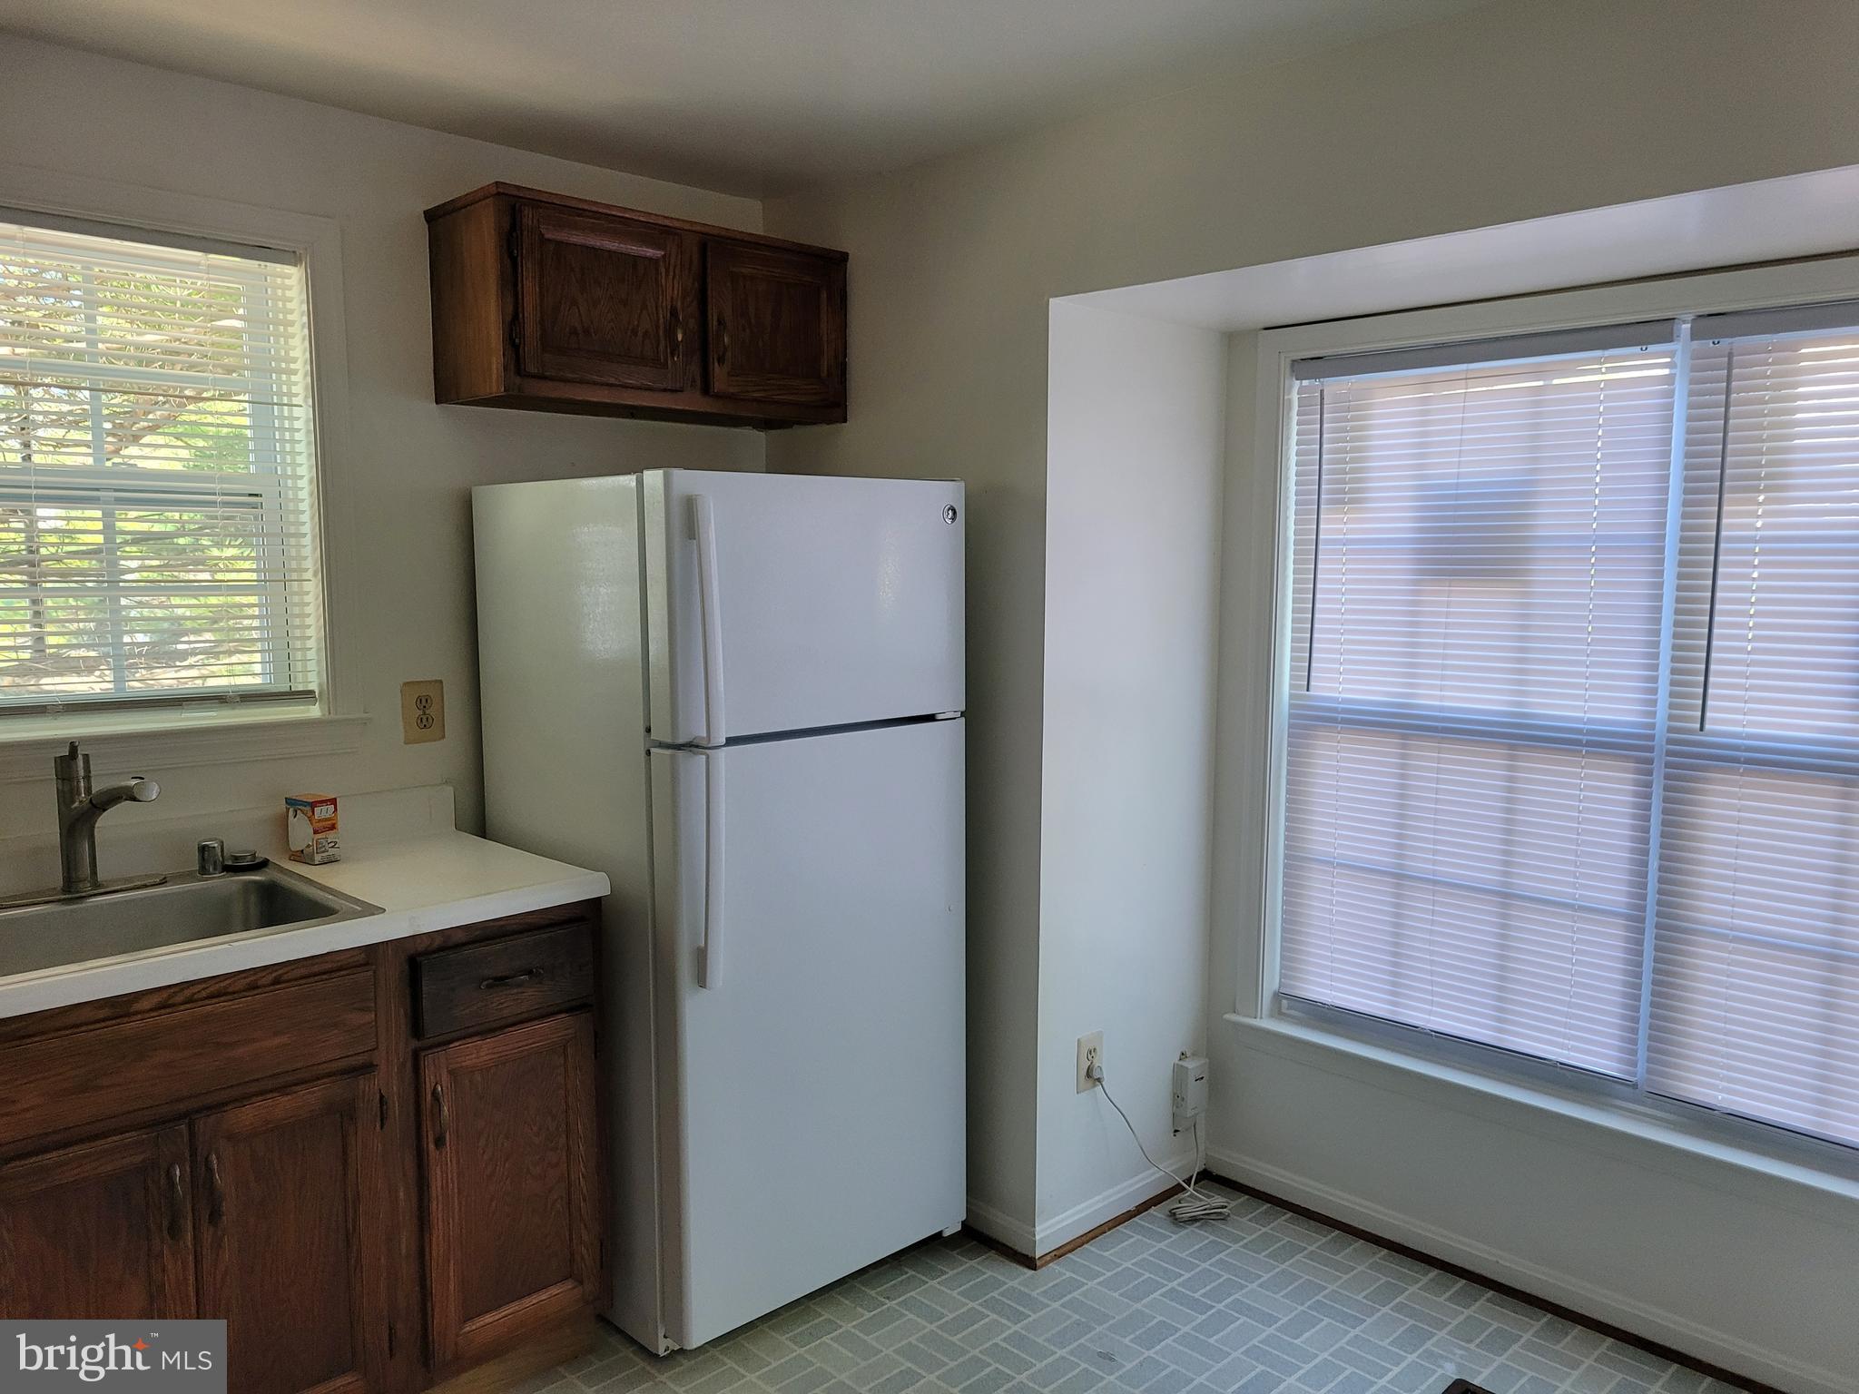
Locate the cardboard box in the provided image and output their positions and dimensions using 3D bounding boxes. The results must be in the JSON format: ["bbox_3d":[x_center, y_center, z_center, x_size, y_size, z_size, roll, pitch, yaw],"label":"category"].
[{"bbox_3d":[-1.167,0.252,2.645,0.077,0.119,0.054,4,7,30],"label":"cardboard box"}]

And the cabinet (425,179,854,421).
[{"bbox_3d":[-0.598,-0.812,3.026,0.854,0.387,0.315,-6,9,-44],"label":"cabinet"}]

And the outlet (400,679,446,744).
[{"bbox_3d":[-1.045,0.031,2.890,0.083,0.125,0.010,-6,9,-44],"label":"outlet"}]

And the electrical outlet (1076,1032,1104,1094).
[{"bbox_3d":[0.357,0.808,3.091,0.080,0.124,0.010,-6,9,-44],"label":"electrical outlet"}]

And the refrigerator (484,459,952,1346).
[{"bbox_3d":[-0.421,0.381,3.005,0.746,1.672,0.750,-6,9,-44],"label":"refrigerator"}]

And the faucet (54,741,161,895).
[{"bbox_3d":[-1.382,0.211,2.347,0.250,0.256,0.062,3,7,29],"label":"faucet"}]

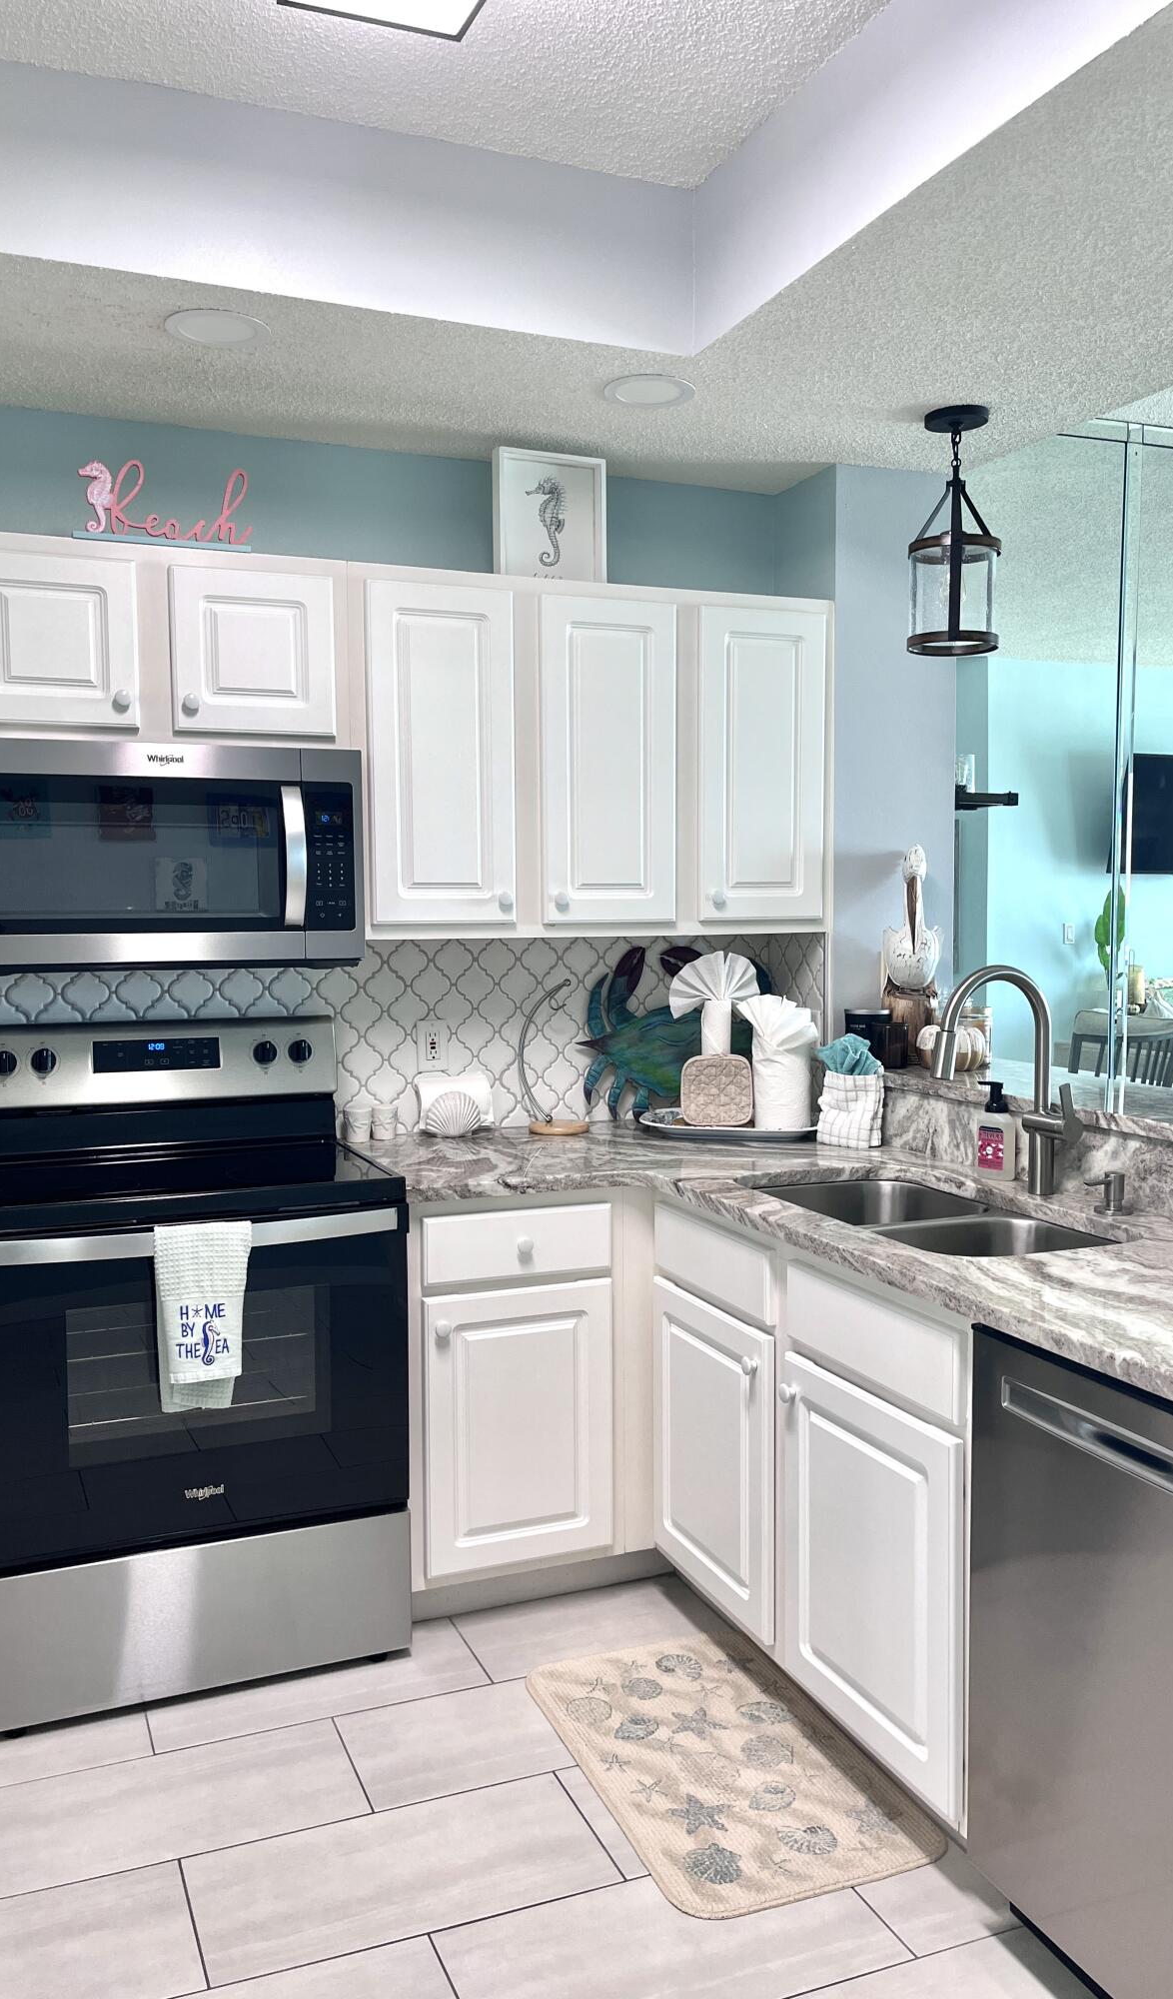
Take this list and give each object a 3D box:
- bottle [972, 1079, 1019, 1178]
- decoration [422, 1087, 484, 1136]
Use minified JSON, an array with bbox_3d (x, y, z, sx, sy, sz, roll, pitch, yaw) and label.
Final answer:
[{"bbox_3d":[0.805,0.254,2.946,0.058,0.187,0.070,-3,5,-39],"label":"bottle"},{"bbox_3d":[-0.304,0.264,3.448,0.138,0.110,0.050,-1,4,-17],"label":"decoration"}]

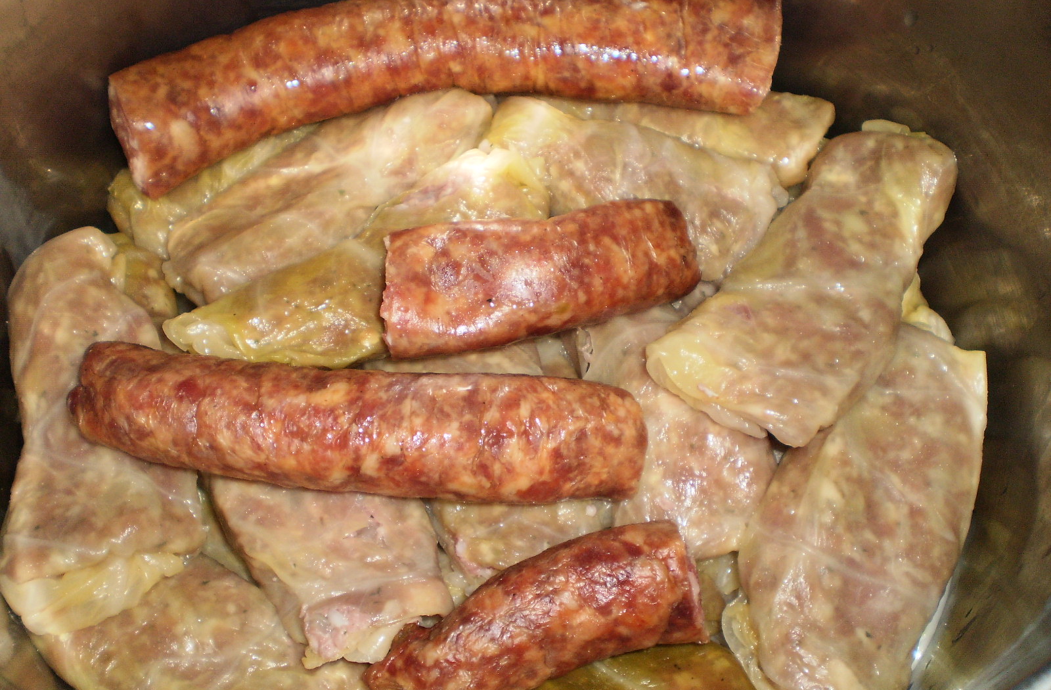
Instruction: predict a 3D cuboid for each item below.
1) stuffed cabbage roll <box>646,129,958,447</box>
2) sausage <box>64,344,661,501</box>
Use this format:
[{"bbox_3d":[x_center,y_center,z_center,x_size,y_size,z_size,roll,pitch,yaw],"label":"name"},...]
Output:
[{"bbox_3d":[0.082,-0.022,0.302,0.050,0.036,0.098,33,69,14],"label":"stuffed cabbage roll"},{"bbox_3d":[-0.042,0.020,0.279,0.145,0.038,0.036,3,65,1],"label":"sausage"}]

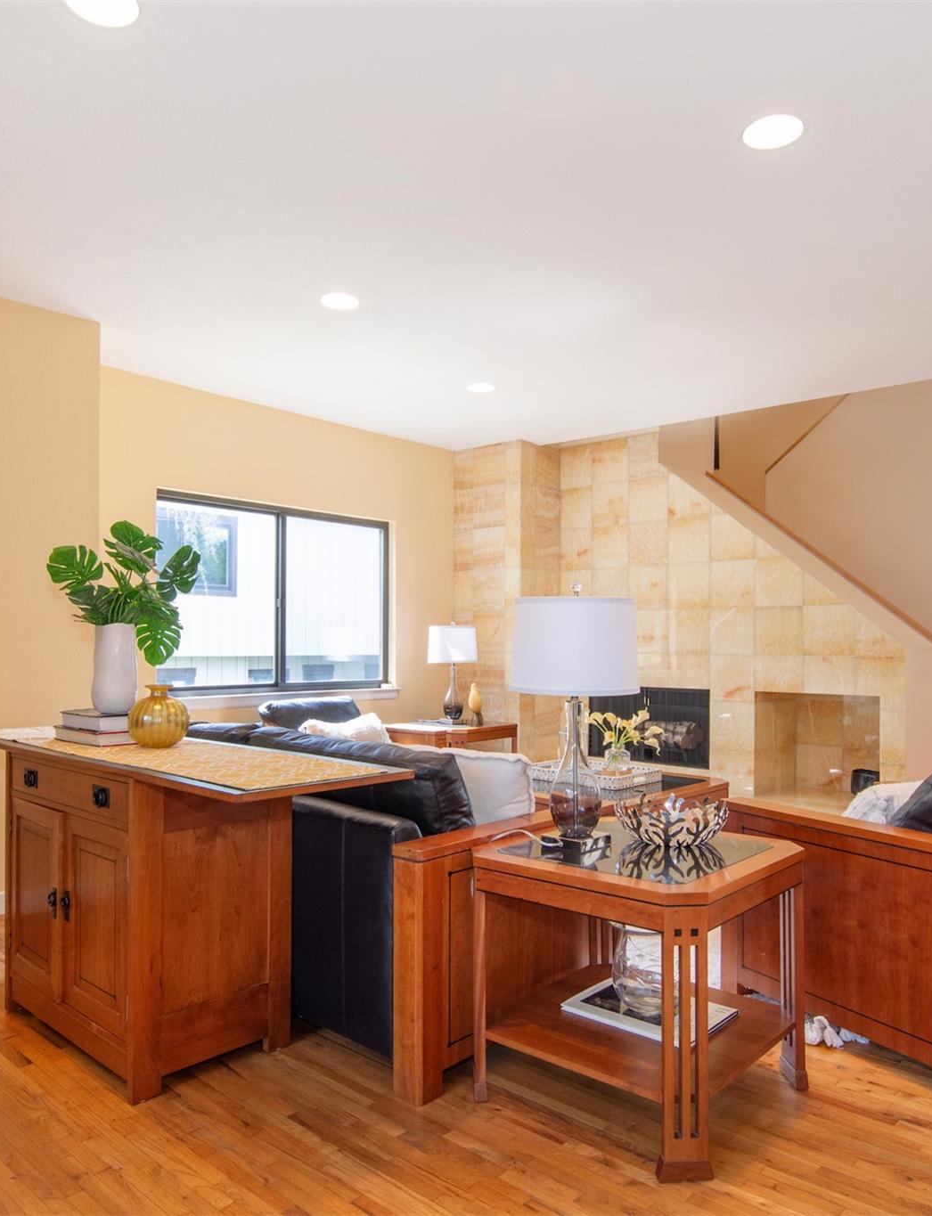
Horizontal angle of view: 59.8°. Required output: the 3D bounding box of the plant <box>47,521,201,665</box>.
[{"bbox_3d":[-1.143,-0.048,2.714,0.470,0.470,0.410,0,-2,0],"label":"plant"}]

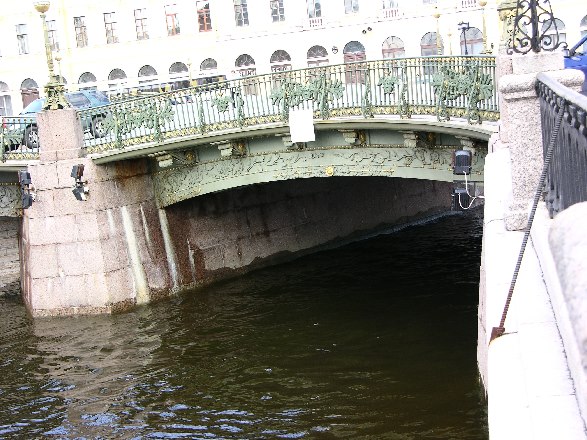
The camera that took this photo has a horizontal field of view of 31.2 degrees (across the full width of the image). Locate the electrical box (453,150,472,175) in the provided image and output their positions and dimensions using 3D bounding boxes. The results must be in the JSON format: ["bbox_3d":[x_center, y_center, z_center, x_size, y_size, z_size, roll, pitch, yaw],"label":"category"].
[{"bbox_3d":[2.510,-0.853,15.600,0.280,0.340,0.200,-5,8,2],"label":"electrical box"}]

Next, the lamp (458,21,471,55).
[{"bbox_3d":[12.160,-12.120,74.000,0.750,3.900,0.650,-4,8,9],"label":"lamp"}]

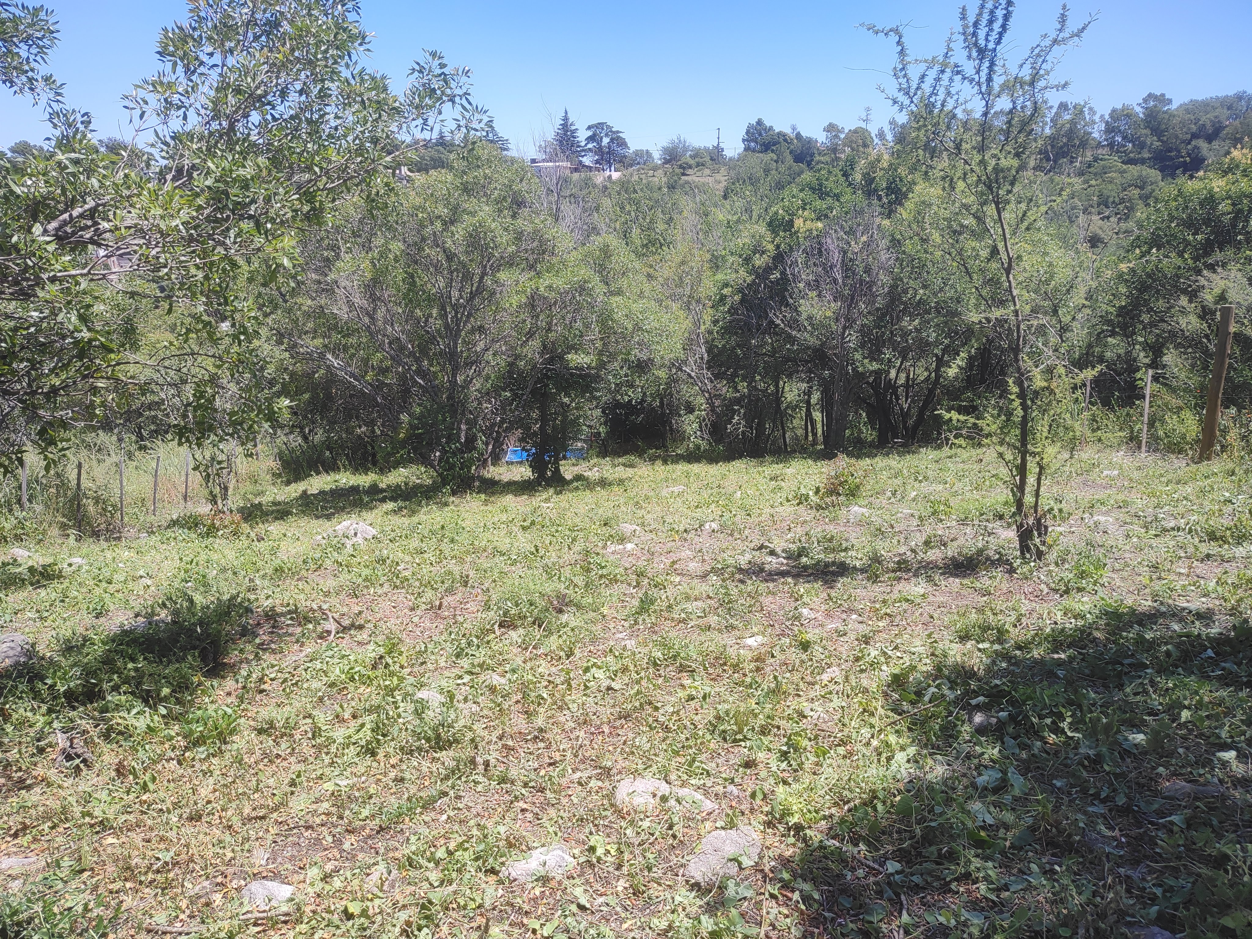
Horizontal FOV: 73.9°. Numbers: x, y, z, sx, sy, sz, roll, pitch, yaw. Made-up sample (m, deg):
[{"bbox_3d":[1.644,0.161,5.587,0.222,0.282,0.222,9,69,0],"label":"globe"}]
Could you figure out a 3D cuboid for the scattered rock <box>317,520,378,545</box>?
[{"bbox_3d":[-3.088,0.709,9.200,0.620,0.210,0.400,1,7,0],"label":"scattered rock"}]

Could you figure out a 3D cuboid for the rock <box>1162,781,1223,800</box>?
[{"bbox_3d":[1.905,1.081,2.800,0.185,0.045,0.090,2,7,12],"label":"rock"}]

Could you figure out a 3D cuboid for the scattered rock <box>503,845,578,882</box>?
[{"bbox_3d":[-0.277,1.248,2.630,0.225,0.065,0.130,-1,7,-15],"label":"scattered rock"}]

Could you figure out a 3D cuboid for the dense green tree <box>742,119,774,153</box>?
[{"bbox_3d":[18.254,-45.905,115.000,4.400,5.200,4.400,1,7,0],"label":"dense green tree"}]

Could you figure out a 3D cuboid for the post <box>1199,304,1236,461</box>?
[{"bbox_3d":[6.965,-1.020,9.800,0.150,1.830,0.150,4,7,0],"label":"post"}]

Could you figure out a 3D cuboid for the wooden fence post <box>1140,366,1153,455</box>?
[{"bbox_3d":[7.392,-0.819,11.800,0.052,1.210,0.052,1,7,0],"label":"wooden fence post"}]

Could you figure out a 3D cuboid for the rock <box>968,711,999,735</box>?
[{"bbox_3d":[1.431,1.016,3.330,0.115,0.070,0.095,1,7,0],"label":"rock"}]

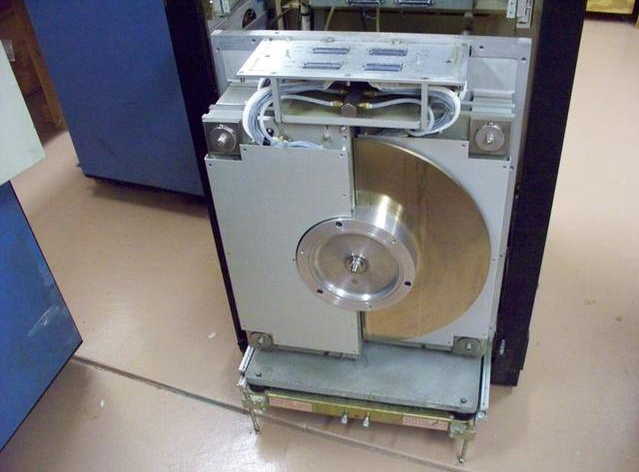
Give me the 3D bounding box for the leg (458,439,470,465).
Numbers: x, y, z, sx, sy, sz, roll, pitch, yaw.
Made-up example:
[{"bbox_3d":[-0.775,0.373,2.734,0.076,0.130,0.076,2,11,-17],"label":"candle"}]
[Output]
[{"bbox_3d":[0.329,0.490,1.512,0.018,0.095,0.018,4,39,13],"label":"leg"}]

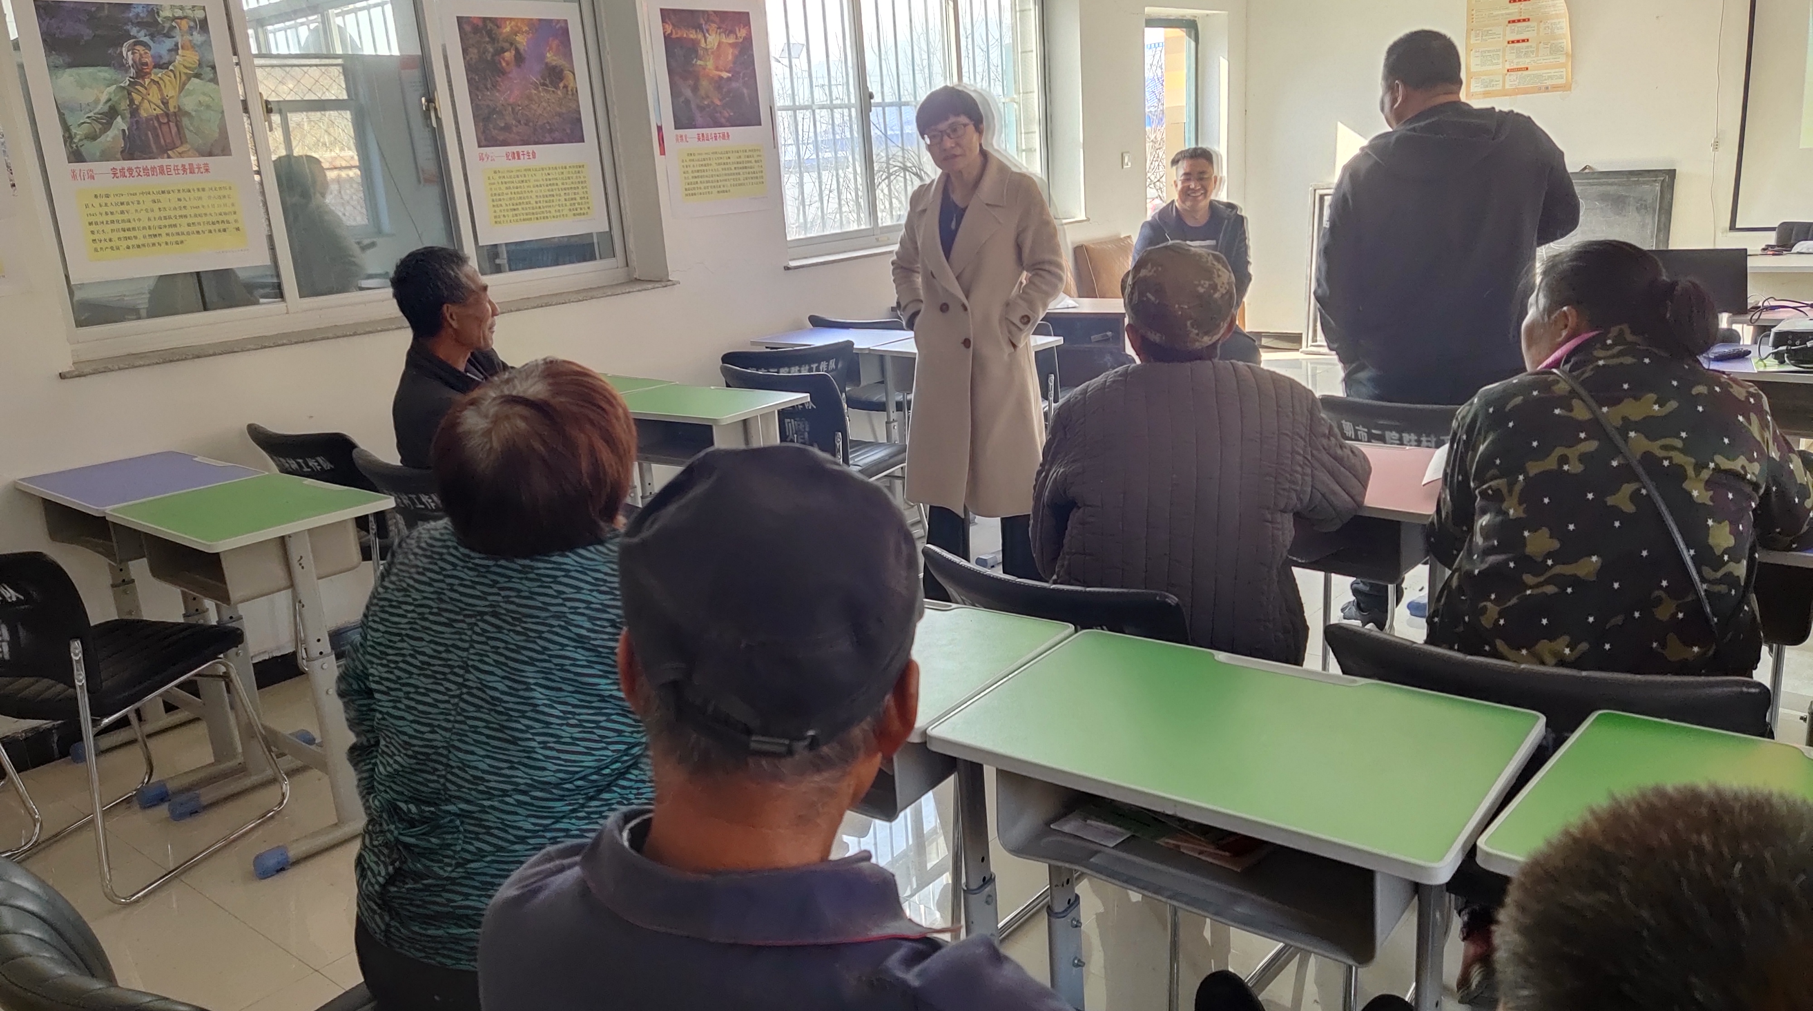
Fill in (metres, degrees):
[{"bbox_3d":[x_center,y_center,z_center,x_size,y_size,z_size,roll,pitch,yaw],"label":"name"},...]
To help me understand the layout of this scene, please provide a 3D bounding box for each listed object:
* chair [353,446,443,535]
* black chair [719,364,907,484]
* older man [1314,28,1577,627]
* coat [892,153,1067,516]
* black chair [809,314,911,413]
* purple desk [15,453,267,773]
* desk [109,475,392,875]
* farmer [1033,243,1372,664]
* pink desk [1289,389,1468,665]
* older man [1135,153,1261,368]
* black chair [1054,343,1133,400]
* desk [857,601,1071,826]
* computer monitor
[{"bbox_3d":[-1.110,0.212,3.512,0.500,0.785,0.530,9,20,40],"label":"chair"},{"bbox_3d":[-0.208,-0.094,4.393,0.520,0.800,0.540,11,21,44],"label":"black chair"},{"bbox_3d":[1.449,-0.467,3.654,0.600,1.650,0.440,-2,15,8],"label":"older man"},{"bbox_3d":[0.210,-0.453,3.663,0.490,1.030,0.350,-1,16,13],"label":"coat"},{"bbox_3d":[-0.034,-0.451,5.649,0.500,0.785,0.530,9,20,41],"label":"black chair"},{"bbox_3d":[-1.964,0.301,3.473,0.610,0.757,0.425,9,20,39],"label":"purple desk"},{"bbox_3d":[-1.488,0.370,3.087,0.610,0.757,0.425,9,20,40],"label":"desk"},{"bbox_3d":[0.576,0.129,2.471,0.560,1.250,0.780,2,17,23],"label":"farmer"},{"bbox_3d":[1.354,0.072,3.353,0.500,0.785,0.530,9,20,41],"label":"pink desk"},{"bbox_3d":[1.276,-0.827,5.622,0.580,1.340,0.780,-1,16,14],"label":"older man"},{"bbox_3d":[0.756,-0.257,4.730,0.520,0.790,0.540,7,19,36],"label":"black chair"},{"bbox_3d":[-0.080,0.561,2.018,0.605,0.765,0.420,7,19,36],"label":"desk"},{"bbox_3d":[2.497,-0.716,4.200,0.390,0.230,0.090,7,19,35],"label":"computer monitor"}]

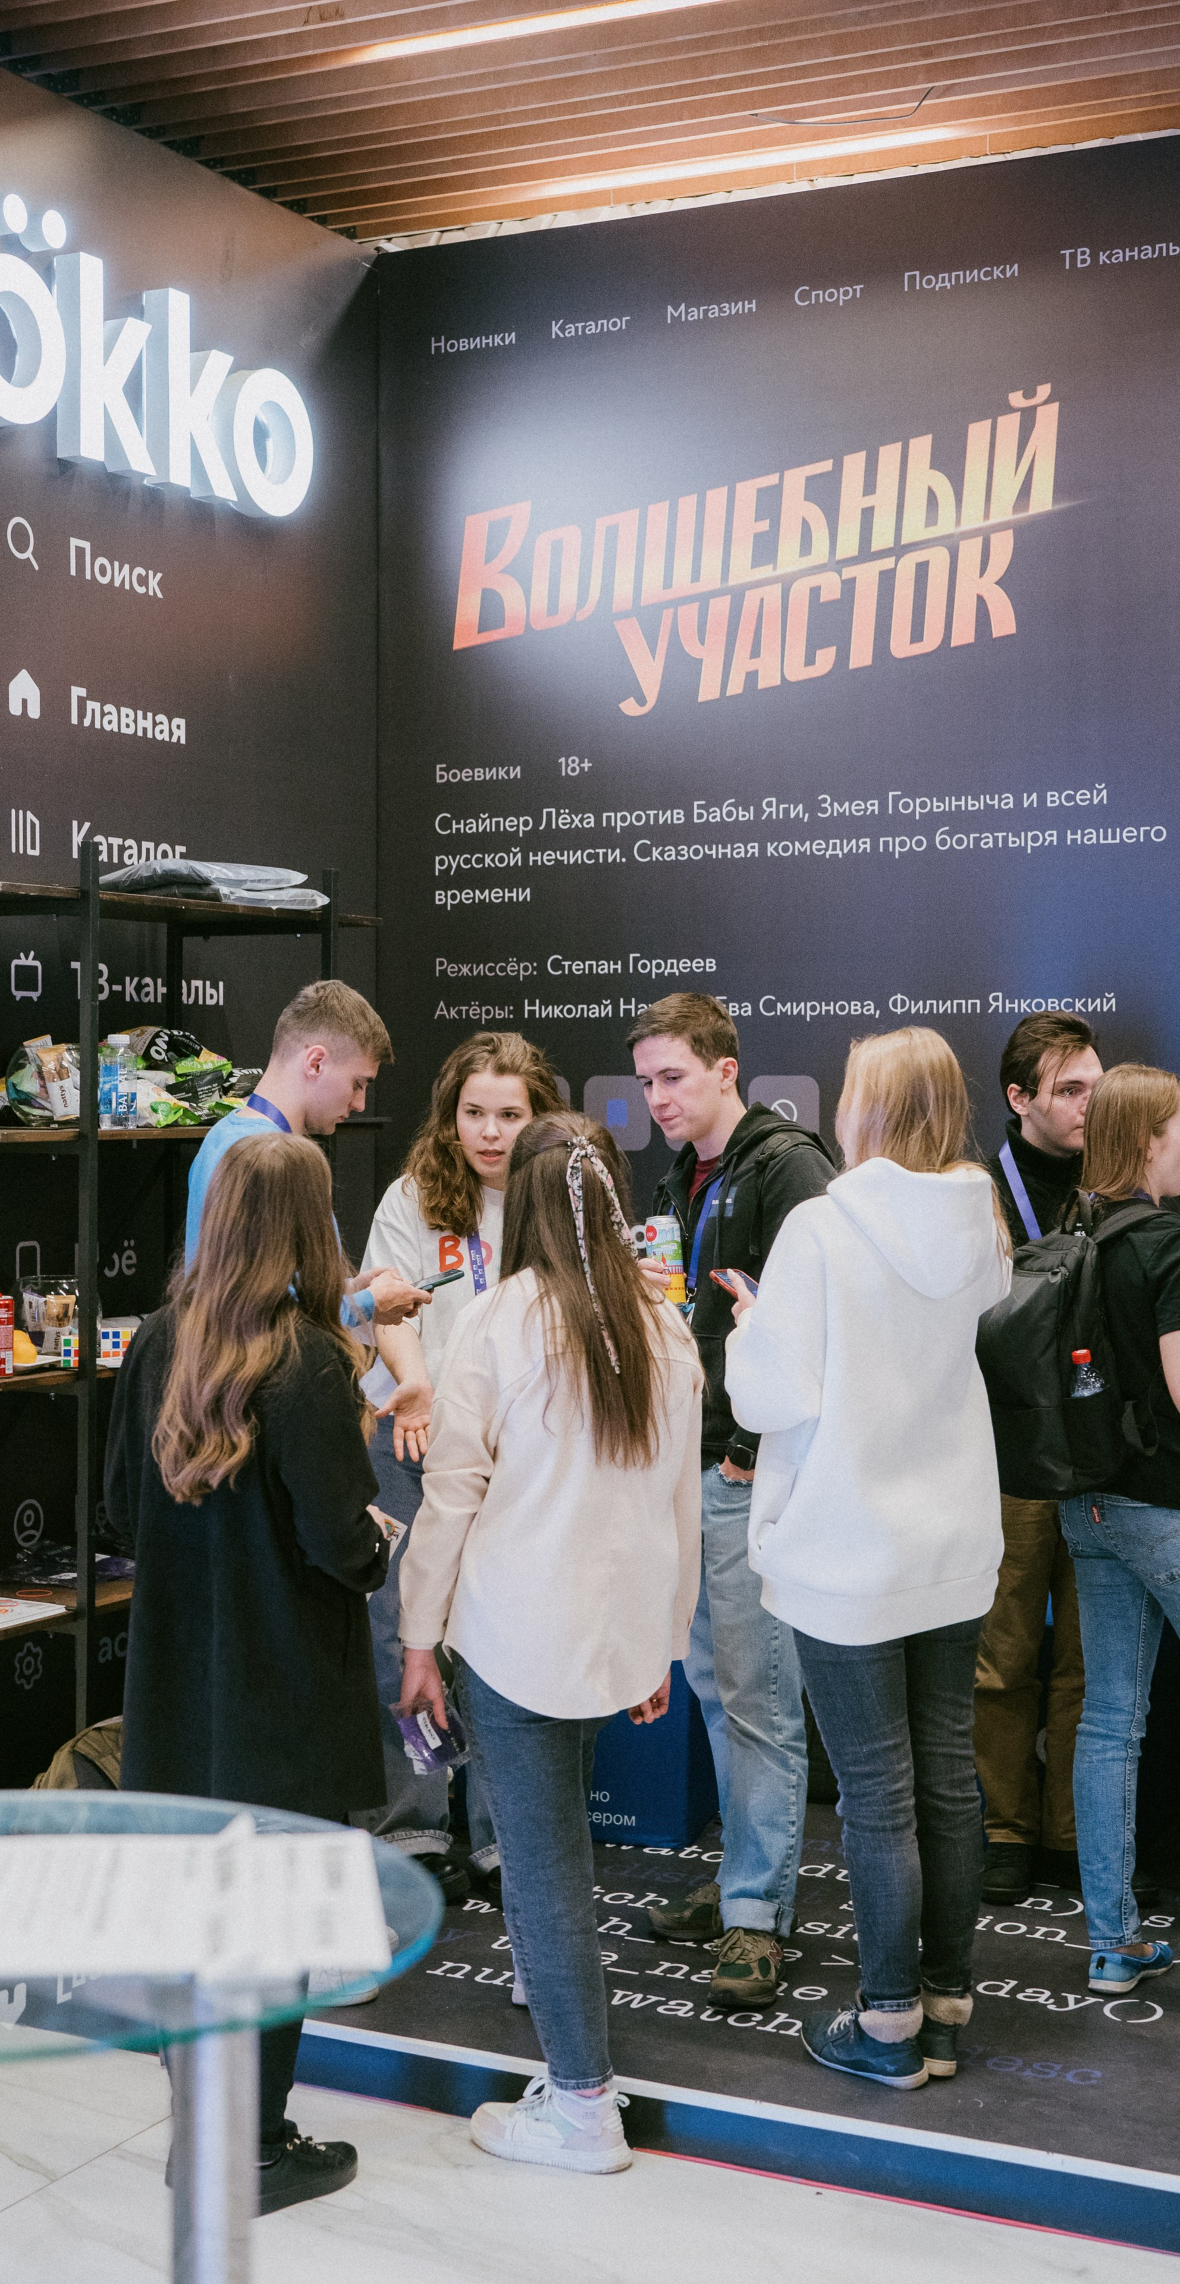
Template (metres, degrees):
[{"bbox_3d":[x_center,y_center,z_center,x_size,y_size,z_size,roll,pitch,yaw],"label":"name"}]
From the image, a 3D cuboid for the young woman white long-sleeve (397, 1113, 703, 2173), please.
[{"bbox_3d":[-0.064,0.788,4.340,0.490,1.655,0.440,0,2,-18],"label":"young woman white long-sleeve"}]

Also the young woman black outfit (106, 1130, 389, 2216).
[{"bbox_3d":[-0.531,0.799,4.130,0.450,1.640,0.400,1,2,32],"label":"young woman black outfit"}]

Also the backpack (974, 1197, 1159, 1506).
[{"bbox_3d":[0.818,0.360,4.570,0.200,0.490,0.310,4,-1,-33],"label":"backpack"}]

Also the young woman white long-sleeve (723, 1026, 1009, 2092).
[{"bbox_3d":[0.462,0.661,4.360,0.460,1.685,0.400,-1,2,-36],"label":"young woman white long-sleeve"}]

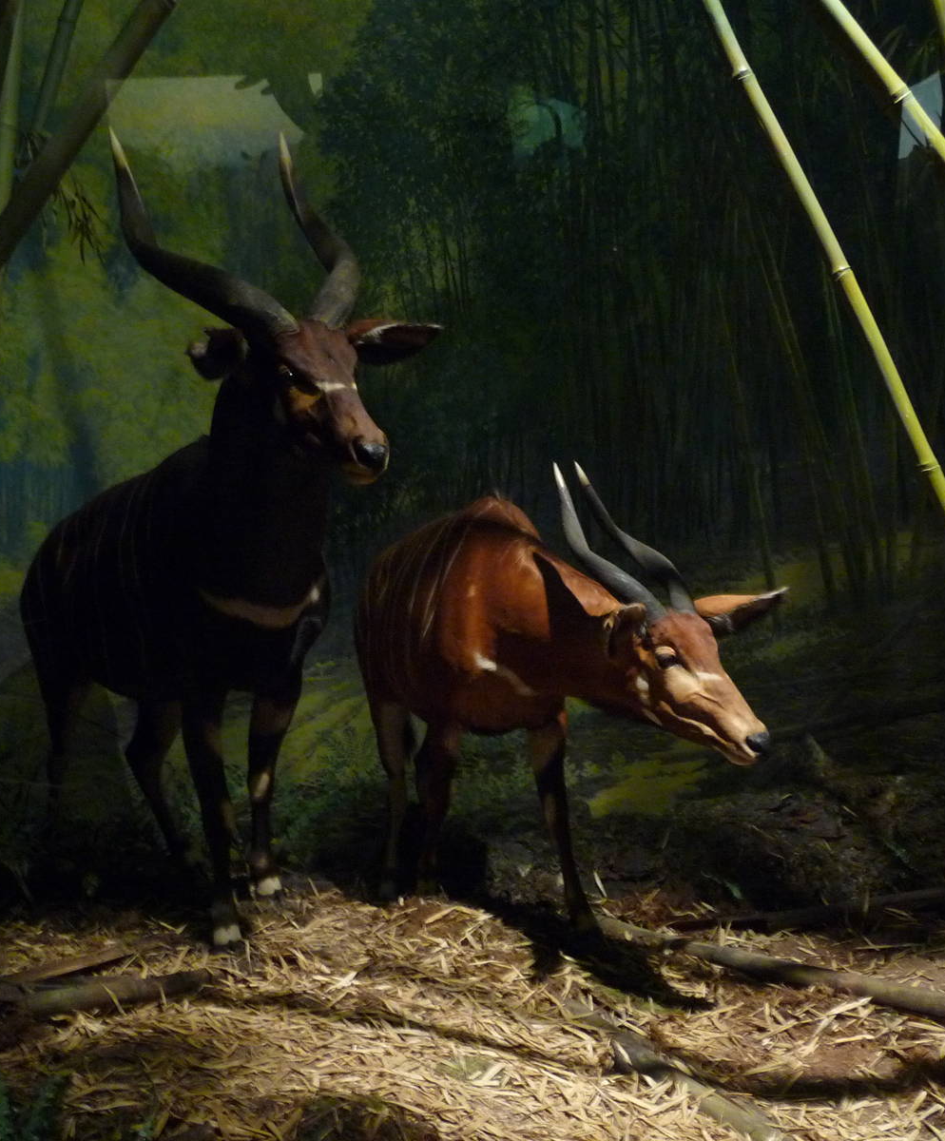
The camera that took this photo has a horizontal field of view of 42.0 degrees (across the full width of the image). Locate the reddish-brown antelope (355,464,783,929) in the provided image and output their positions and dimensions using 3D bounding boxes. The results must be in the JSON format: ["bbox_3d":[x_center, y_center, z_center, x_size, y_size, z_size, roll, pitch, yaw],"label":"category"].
[{"bbox_3d":[0.195,0.310,3.590,0.660,1.200,1.720,0,0,-26],"label":"reddish-brown antelope"}]

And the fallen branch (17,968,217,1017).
[{"bbox_3d":[-0.744,0.883,2.595,0.396,0.058,0.060,3,-1,-25],"label":"fallen branch"}]

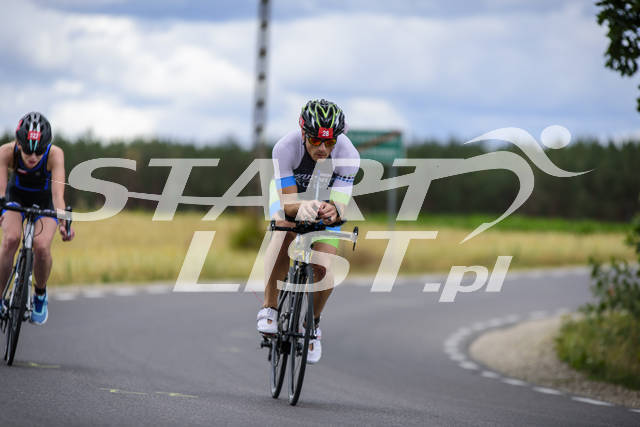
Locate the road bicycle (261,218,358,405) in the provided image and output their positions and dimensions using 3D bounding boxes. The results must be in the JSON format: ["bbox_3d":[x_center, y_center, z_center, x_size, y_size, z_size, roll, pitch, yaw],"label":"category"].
[{"bbox_3d":[-0.121,0.444,17.283,0.430,0.940,1.655,6,-1,-5],"label":"road bicycle"}]

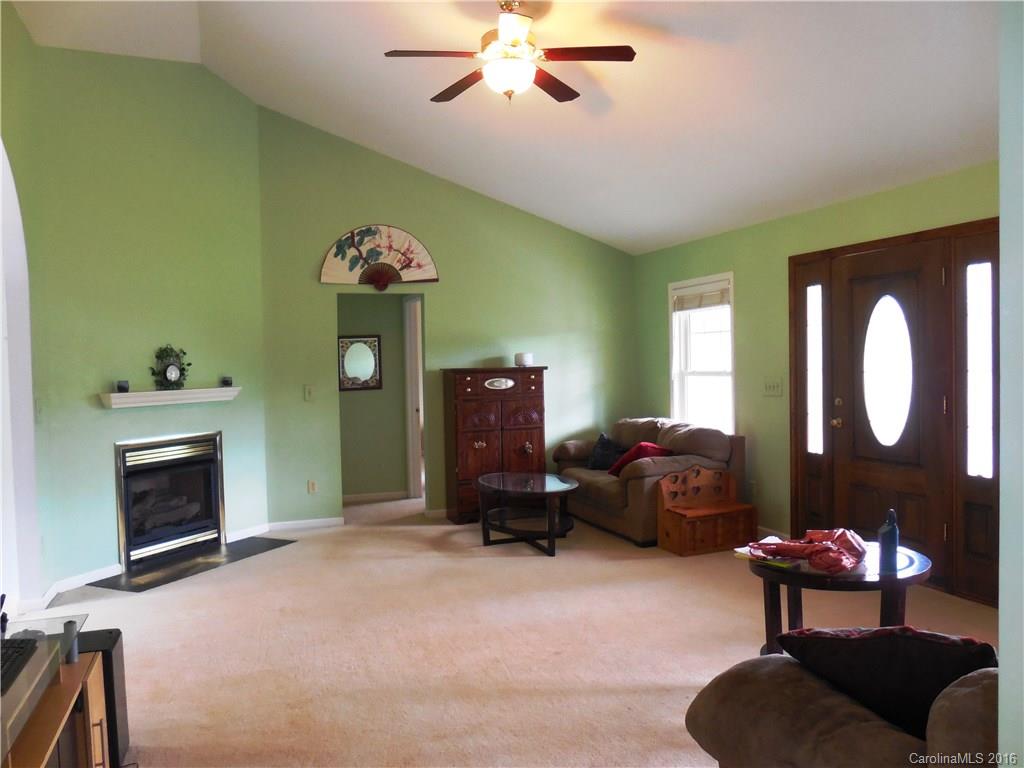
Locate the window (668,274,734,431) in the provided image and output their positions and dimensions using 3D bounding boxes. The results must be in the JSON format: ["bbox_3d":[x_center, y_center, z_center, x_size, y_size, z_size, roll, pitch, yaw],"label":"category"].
[{"bbox_3d":[1.670,-0.112,6.741,0.100,1.620,0.925,-2,2,-22],"label":"window"}]

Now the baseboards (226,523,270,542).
[{"bbox_3d":[-2.182,1.230,6.360,0.020,0.080,0.490,0,2,23],"label":"baseboards"}]

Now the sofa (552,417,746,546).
[{"bbox_3d":[1.086,0.766,6.660,1.020,0.870,1.620,-2,2,-22],"label":"sofa"}]

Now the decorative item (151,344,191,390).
[{"bbox_3d":[-2.447,-0.118,5.516,0.100,0.330,0.310,0,2,24],"label":"decorative item"}]

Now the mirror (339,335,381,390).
[{"bbox_3d":[-1.531,-0.209,7.783,0.440,0.555,0.030,-2,2,-22],"label":"mirror"}]

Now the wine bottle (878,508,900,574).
[{"bbox_3d":[1.599,0.661,3.254,0.085,0.262,0.085,0,2,26],"label":"wine bottle"}]

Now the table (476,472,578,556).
[{"bbox_3d":[0.126,1.000,6.016,0.720,0.470,1.050,-2,2,-22],"label":"table"}]

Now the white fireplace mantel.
[{"bbox_3d":[-2.424,0.095,5.567,0.130,0.095,1.170,0,2,24],"label":"white fireplace mantel"}]

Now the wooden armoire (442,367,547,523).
[{"bbox_3d":[-0.155,0.534,7.070,0.900,1.360,0.470,-2,2,-22],"label":"wooden armoire"}]

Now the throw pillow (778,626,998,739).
[{"bbox_3d":[0.884,0.714,1.820,0.450,0.420,0.150,-1,35,12],"label":"throw pillow"}]

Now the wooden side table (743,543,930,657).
[{"bbox_3d":[1.463,1.033,3.459,0.748,0.490,0.748,-2,2,-21],"label":"wooden side table"}]

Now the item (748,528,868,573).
[{"bbox_3d":[1.327,0.735,3.479,0.490,0.110,0.330,0,2,14],"label":"item"}]

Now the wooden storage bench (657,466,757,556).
[{"bbox_3d":[1.462,0.921,5.725,0.670,0.590,0.330,-2,2,-22],"label":"wooden storage bench"}]

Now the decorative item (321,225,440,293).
[{"bbox_3d":[-1.154,-1.117,6.804,1.055,0.583,0.040,-2,2,-21],"label":"decorative item"}]

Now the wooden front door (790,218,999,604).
[{"bbox_3d":[2.425,0.144,4.947,0.120,2.140,1.680,-2,2,-22],"label":"wooden front door"}]

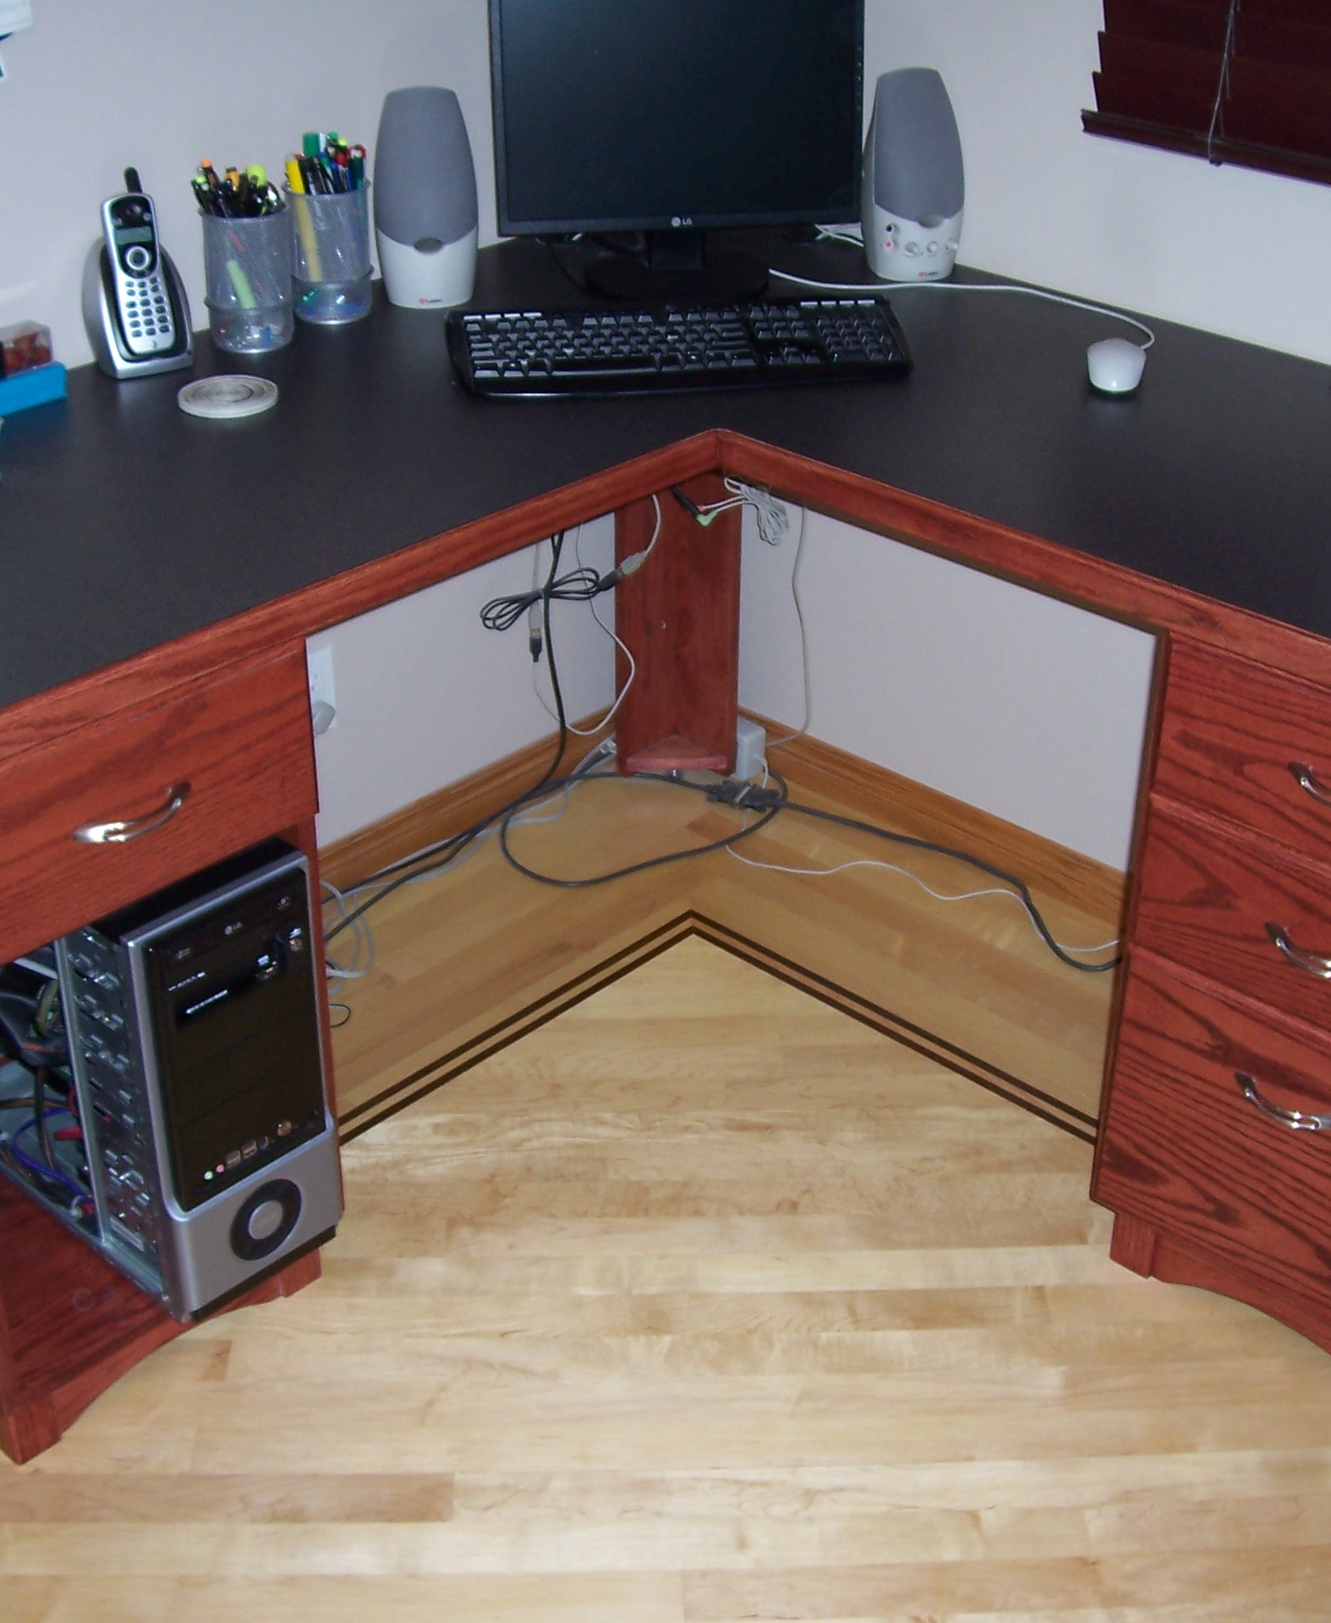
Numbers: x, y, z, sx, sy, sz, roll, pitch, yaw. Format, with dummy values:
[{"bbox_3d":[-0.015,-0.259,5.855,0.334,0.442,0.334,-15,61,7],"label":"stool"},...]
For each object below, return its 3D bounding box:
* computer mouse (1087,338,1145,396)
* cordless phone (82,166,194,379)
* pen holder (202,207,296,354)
[{"bbox_3d":[0.451,-0.452,2.126,0.059,0.036,0.097,8,31,13],"label":"computer mouse"},{"bbox_3d":[-0.529,-0.538,2.105,0.083,0.192,0.086,-17,35,-27],"label":"cordless phone"},{"bbox_3d":[-0.428,-0.550,2.180,0.090,0.137,0.090,0,31,0],"label":"pen holder"}]

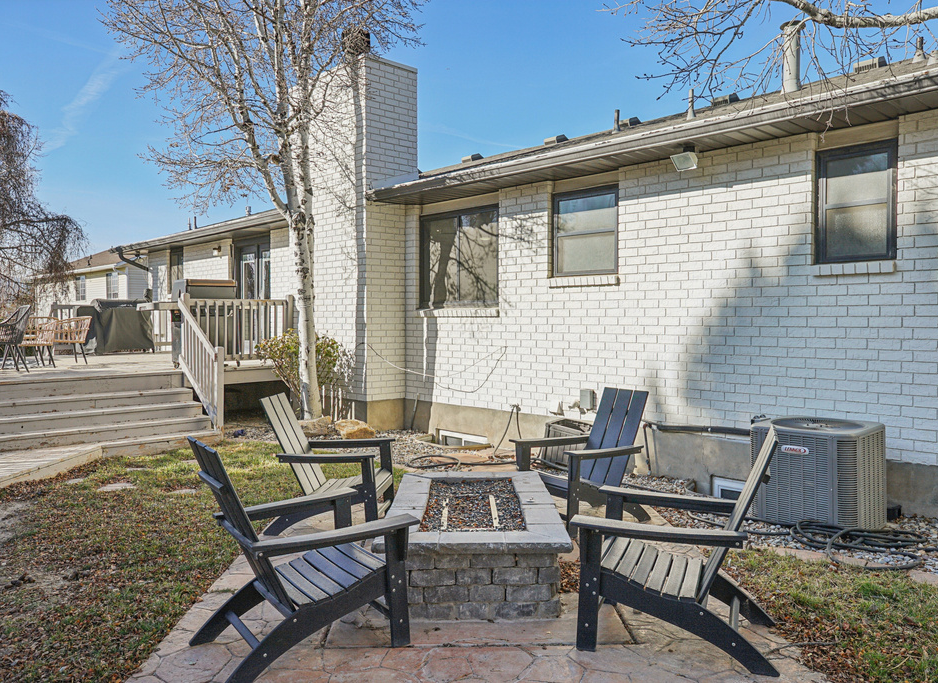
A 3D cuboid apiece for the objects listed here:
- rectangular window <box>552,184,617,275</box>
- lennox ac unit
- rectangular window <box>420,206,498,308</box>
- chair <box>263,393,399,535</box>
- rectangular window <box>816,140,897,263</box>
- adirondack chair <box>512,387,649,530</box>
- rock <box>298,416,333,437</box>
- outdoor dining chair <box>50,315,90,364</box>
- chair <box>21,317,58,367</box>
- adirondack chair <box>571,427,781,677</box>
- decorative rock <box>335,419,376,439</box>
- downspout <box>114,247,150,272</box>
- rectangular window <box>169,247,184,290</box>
[{"bbox_3d":[1.178,-1.101,7.208,0.090,0.870,0.810,-2,3,-45],"label":"rectangular window"},{"bbox_3d":[2.439,0.869,4.977,0.700,0.635,0.690,-2,3,-45],"label":"lennox ac unit"},{"bbox_3d":[-0.113,-1.021,8.963,0.100,1.226,1.520,-1,2,-44],"label":"rectangular window"},{"bbox_3d":[-0.994,0.850,5.042,0.840,0.935,0.720,0,2,5],"label":"chair"},{"bbox_3d":[3.096,-1.082,5.675,0.100,0.913,0.620,-1,2,-44],"label":"rectangular window"},{"bbox_3d":[0.838,0.825,5.086,0.840,0.935,0.720,-1,2,-32],"label":"adirondack chair"},{"bbox_3d":[-1.886,1.028,8.600,0.470,0.230,0.330,0,2,-12],"label":"rock"},{"bbox_3d":[-6.520,-0.010,11.550,0.580,0.770,0.600,2,2,44],"label":"outdoor dining chair"},{"bbox_3d":[-6.598,0.009,10.750,0.580,0.770,0.600,2,2,44],"label":"chair"},{"bbox_3d":[0.988,0.896,3.331,0.880,0.960,0.750,1,1,21],"label":"adirondack chair"},{"bbox_3d":[-1.337,1.037,8.380,0.470,0.250,0.360,0,2,-9],"label":"decorative rock"},{"bbox_3d":[-7.084,-1.731,15.006,0.620,0.520,0.120,-2,3,-45],"label":"downspout"},{"bbox_3d":[-6.171,-1.452,15.160,0.100,0.904,0.900,-1,2,-44],"label":"rectangular window"}]

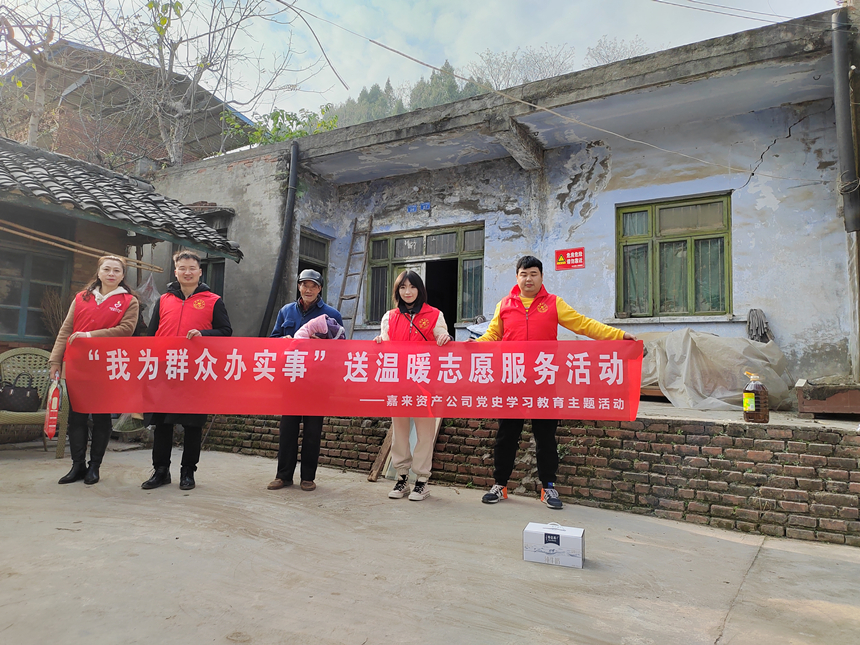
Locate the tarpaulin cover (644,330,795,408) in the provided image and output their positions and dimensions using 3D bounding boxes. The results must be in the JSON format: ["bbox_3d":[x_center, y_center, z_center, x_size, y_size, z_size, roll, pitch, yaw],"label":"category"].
[{"bbox_3d":[2.500,0.430,5.050,1.280,0.720,0.650,-1,-5,28],"label":"tarpaulin cover"}]

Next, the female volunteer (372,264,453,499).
[{"bbox_3d":[-0.125,0.445,4.180,0.570,1.660,0.430,1,-5,0],"label":"female volunteer"}]

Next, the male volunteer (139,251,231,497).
[{"bbox_3d":[-1.820,0.335,4.270,0.650,1.770,0.480,2,-5,-9],"label":"male volunteer"}]

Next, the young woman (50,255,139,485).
[{"bbox_3d":[-2.460,0.325,4.270,0.640,1.690,0.450,2,-5,-15],"label":"young woman"}]

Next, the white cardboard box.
[{"bbox_3d":[0.615,1.095,2.810,0.277,0.145,0.150,-1,-5,20],"label":"white cardboard box"}]

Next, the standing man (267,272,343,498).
[{"bbox_3d":[-0.950,0.415,4.320,0.580,1.680,0.460,1,-5,-3],"label":"standing man"}]

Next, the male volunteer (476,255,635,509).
[{"bbox_3d":[0.880,0.390,4.070,1.150,1.780,0.480,1,-5,8],"label":"male volunteer"}]

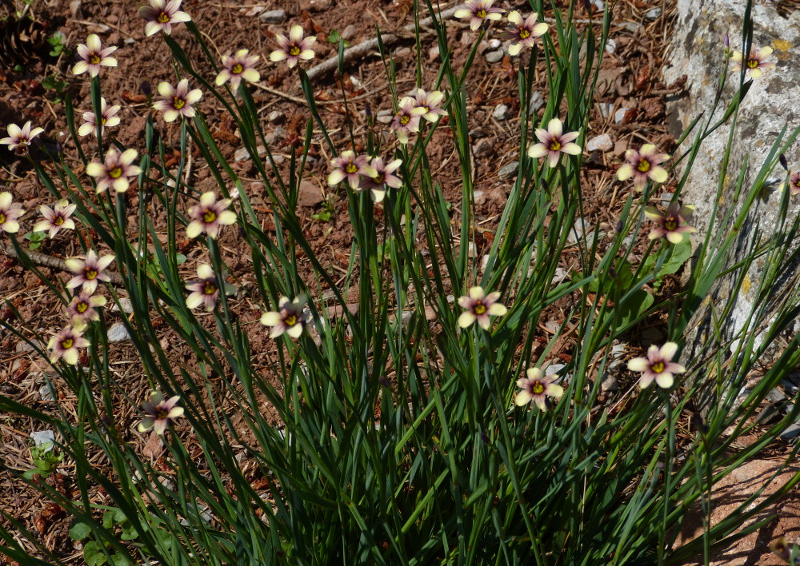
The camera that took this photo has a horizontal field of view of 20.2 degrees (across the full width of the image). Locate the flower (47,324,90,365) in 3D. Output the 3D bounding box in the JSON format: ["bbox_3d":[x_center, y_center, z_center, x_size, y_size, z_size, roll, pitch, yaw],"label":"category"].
[{"bbox_3d":[-0.158,0.029,1.070,0.021,0.009,0.020,-8,85,-9],"label":"flower"}]

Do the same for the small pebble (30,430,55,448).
[{"bbox_3d":[-0.209,0.092,1.310,0.014,0.010,0.011,0,40,0],"label":"small pebble"}]

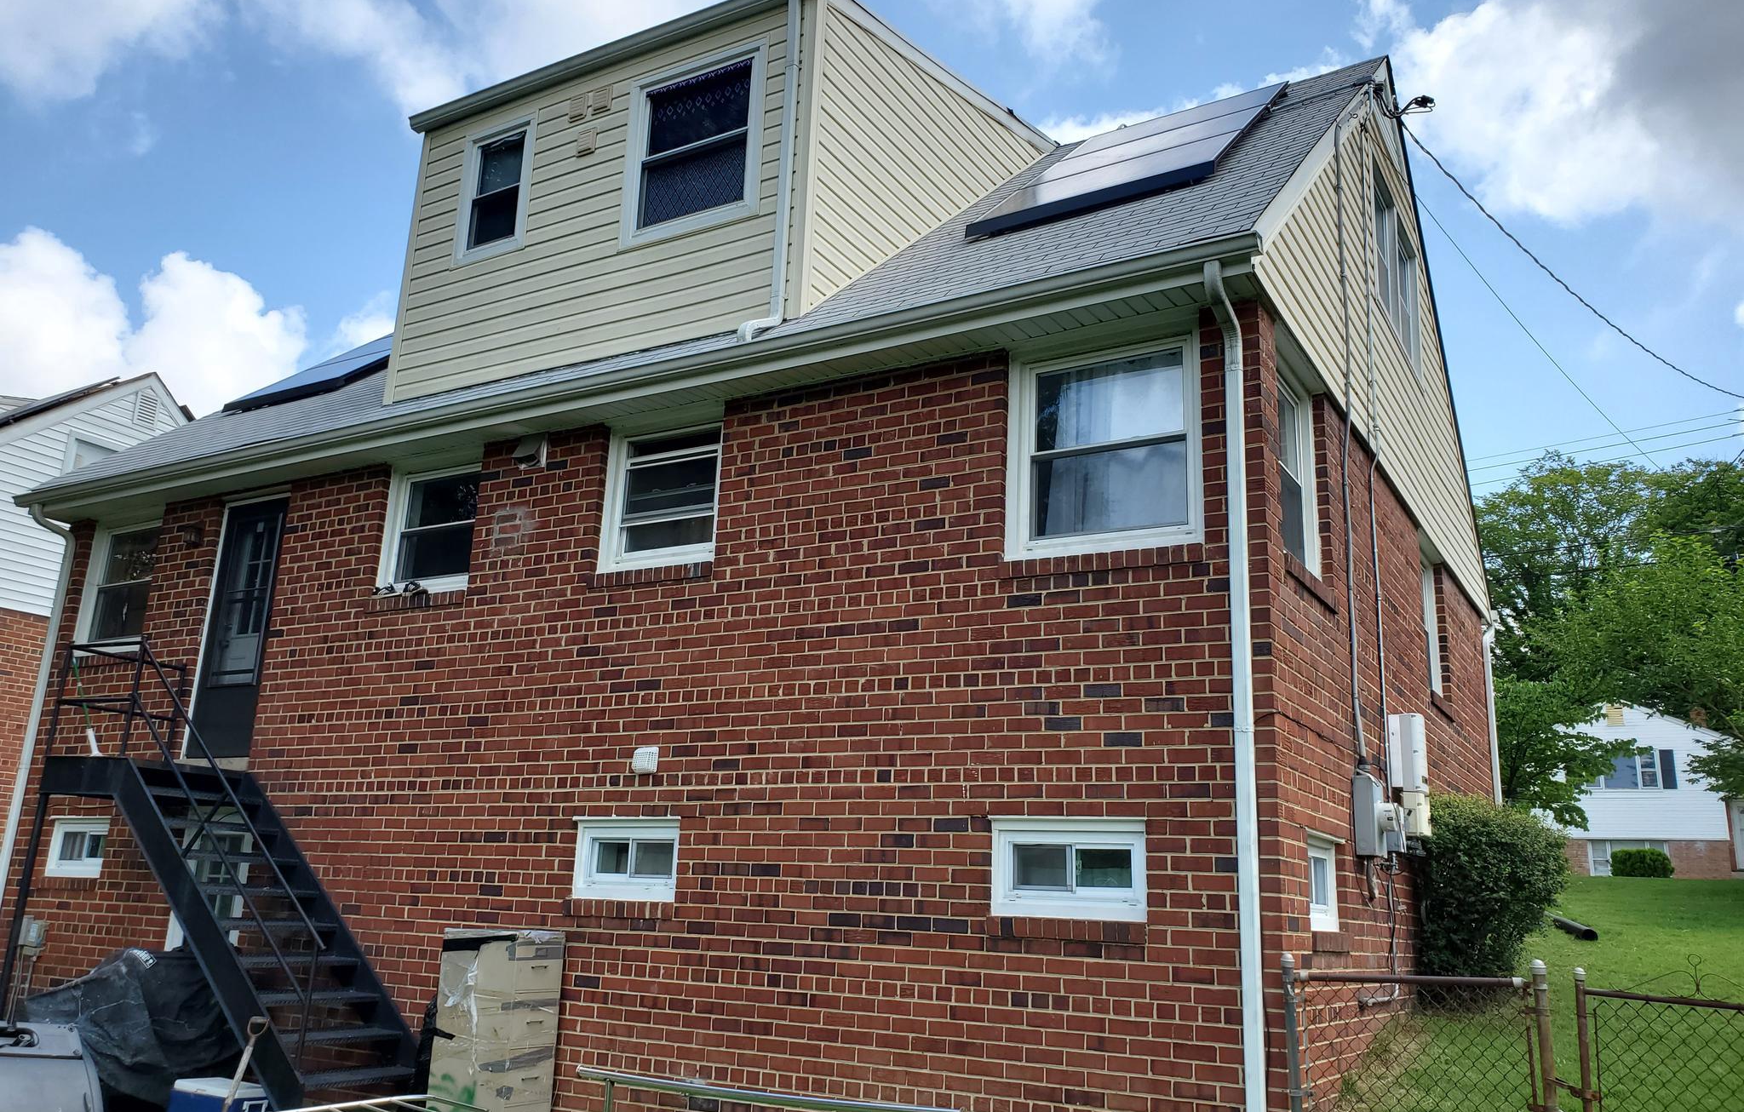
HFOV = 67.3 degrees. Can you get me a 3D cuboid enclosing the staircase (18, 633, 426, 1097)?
[{"bbox_3d":[-4.332,1.979,8.804,3.370,2.910,0.950,-6,-17,30],"label":"staircase"}]

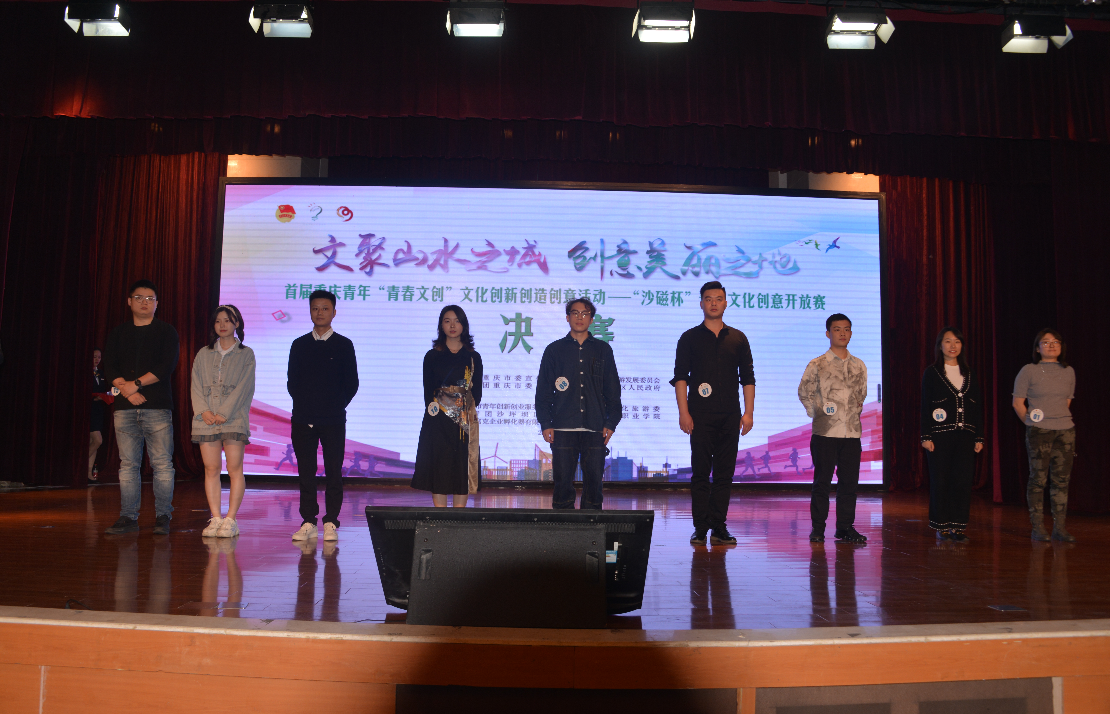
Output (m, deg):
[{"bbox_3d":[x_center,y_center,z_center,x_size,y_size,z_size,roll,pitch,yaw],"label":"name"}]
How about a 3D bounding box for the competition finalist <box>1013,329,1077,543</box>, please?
[{"bbox_3d":[3.601,0.575,6.330,0.430,1.560,0.330,0,-5,8],"label":"competition finalist"}]

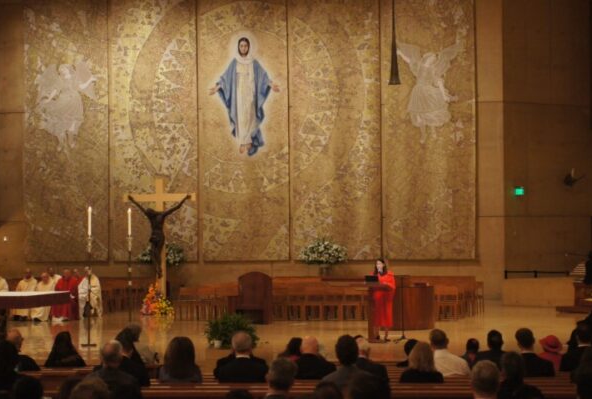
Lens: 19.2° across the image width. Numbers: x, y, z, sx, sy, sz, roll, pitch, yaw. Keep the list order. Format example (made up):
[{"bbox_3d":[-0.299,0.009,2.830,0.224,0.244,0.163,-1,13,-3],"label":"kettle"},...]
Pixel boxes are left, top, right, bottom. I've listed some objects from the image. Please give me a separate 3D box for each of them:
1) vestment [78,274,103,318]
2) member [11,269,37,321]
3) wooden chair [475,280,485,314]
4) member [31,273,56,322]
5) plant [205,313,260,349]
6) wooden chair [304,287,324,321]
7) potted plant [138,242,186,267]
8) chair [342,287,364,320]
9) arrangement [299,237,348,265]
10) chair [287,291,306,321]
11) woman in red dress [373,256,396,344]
[{"bbox_3d":[-5.442,2.555,46.300,0.560,1.150,0.650,-1,-1,20],"label":"vestment"},{"bbox_3d":[-6.956,2.455,44.800,0.570,1.330,0.750,-1,-1,12],"label":"member"},{"bbox_3d":[4.829,2.665,47.300,0.500,0.920,0.520,-1,-1,41],"label":"wooden chair"},{"bbox_3d":[-6.817,2.643,47.300,0.620,1.310,0.800,-1,-2,16],"label":"member"},{"bbox_3d":[-1.273,2.585,34.500,1.050,0.710,0.900,-1,-2,0],"label":"plant"},{"bbox_3d":[0.491,2.765,46.400,0.470,0.890,0.520,-1,-2,12],"label":"wooden chair"},{"bbox_3d":[-3.932,1.635,51.500,1.400,0.750,1.100,-1,-1,3],"label":"potted plant"},{"bbox_3d":[1.499,2.760,46.400,0.470,0.890,0.520,-1,-2,15],"label":"chair"},{"bbox_3d":[0.863,1.621,54.500,1.520,0.800,1.350,-1,-2,0],"label":"arrangement"},{"bbox_3d":[0.003,2.776,46.400,0.470,0.890,0.520,-1,-2,12],"label":"chair"},{"bbox_3d":[1.822,2.069,36.000,0.460,1.690,0.370,-1,-1,18],"label":"woman in red dress"}]

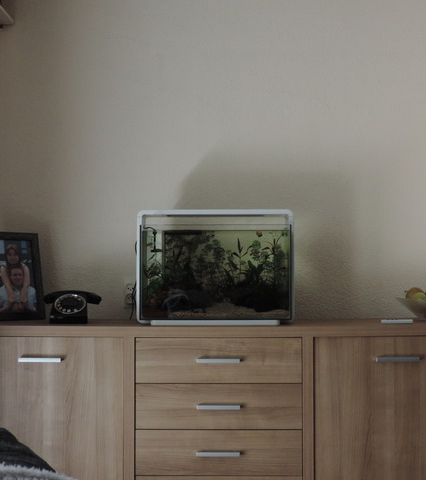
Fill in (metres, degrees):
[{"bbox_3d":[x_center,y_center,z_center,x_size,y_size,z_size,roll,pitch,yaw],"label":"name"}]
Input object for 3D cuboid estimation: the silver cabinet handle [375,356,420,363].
[{"bbox_3d":[0.665,0.429,2.650,0.160,0.018,0.030,0,-3,1],"label":"silver cabinet handle"}]

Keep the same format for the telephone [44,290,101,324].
[{"bbox_3d":[-0.553,0.262,2.910,0.225,0.122,0.170,0,-3,3],"label":"telephone"}]

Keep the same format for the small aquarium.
[{"bbox_3d":[0.007,0.108,2.860,0.600,0.432,0.300,0,-3,1],"label":"small aquarium"}]

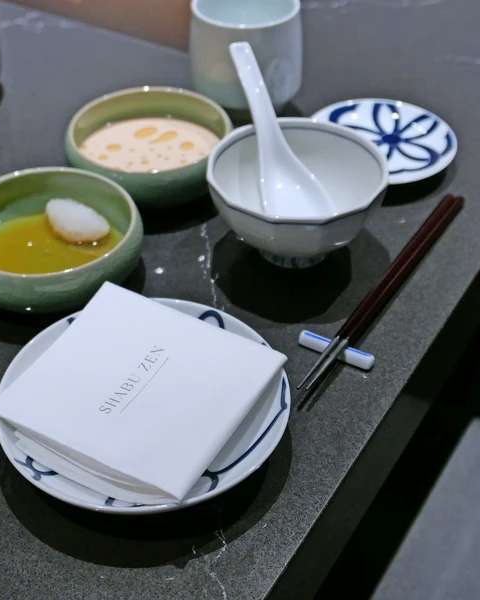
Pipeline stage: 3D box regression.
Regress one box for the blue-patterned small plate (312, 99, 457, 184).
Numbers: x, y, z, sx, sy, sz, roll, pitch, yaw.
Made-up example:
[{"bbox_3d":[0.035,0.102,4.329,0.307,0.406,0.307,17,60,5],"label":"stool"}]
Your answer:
[{"bbox_3d":[0.109,-0.121,0.661,0.121,0.018,0.121,0,42,0],"label":"blue-patterned small plate"}]

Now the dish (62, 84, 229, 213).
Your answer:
[{"bbox_3d":[-0.066,-0.113,0.632,0.124,0.041,0.124,0,42,0],"label":"dish"}]

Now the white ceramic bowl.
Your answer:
[{"bbox_3d":[0.037,-0.063,0.560,0.119,0.063,0.119,0,42,0],"label":"white ceramic bowl"}]

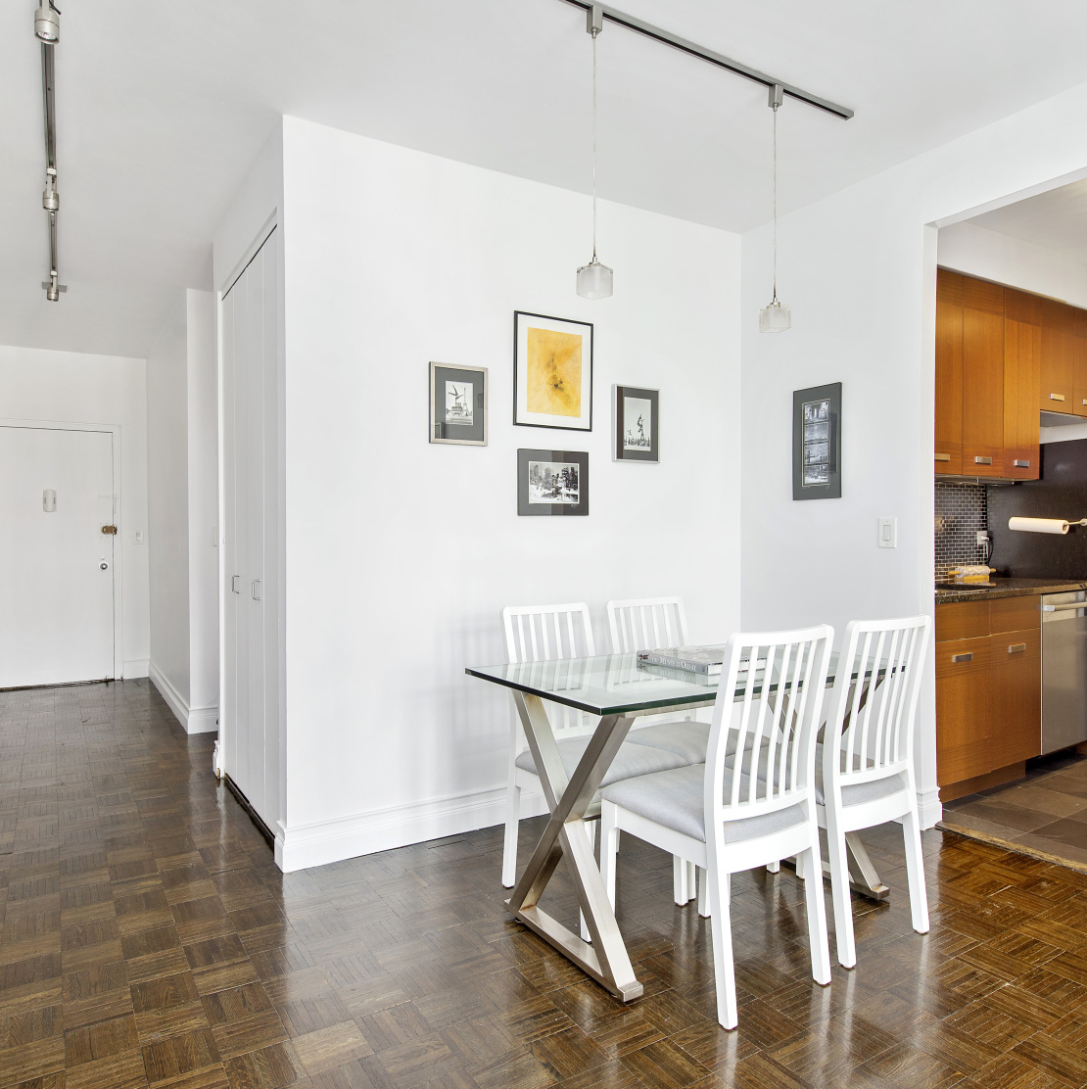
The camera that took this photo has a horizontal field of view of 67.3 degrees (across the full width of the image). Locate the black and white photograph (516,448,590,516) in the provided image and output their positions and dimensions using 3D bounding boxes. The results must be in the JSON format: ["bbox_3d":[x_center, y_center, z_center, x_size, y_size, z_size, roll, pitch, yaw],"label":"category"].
[{"bbox_3d":[0.047,-0.259,3.488,0.348,0.277,0.020,0,0,-32],"label":"black and white photograph"}]

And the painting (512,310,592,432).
[{"bbox_3d":[0.048,-0.727,3.485,0.382,0.470,0.025,0,0,-32],"label":"painting"}]

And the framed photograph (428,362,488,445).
[{"bbox_3d":[-0.336,-0.552,3.251,0.245,0.314,0.022,0,0,-32],"label":"framed photograph"}]

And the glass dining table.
[{"bbox_3d":[0.460,0.767,2.568,1.202,0.759,0.734,0,0,-32],"label":"glass dining table"}]

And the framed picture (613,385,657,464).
[{"bbox_3d":[0.426,-0.542,3.720,0.254,0.344,0.020,0,0,-32],"label":"framed picture"}]

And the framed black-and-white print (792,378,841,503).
[{"bbox_3d":[1.240,-0.457,3.696,0.020,0.505,0.253,0,0,-32],"label":"framed black-and-white print"}]

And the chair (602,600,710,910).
[{"bbox_3d":[0.532,0.669,2.929,0.430,0.950,0.510,0,0,-32],"label":"chair"}]

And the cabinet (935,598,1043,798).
[{"bbox_3d":[1.860,0.692,3.942,0.853,0.886,0.618,0,0,-32],"label":"cabinet"}]

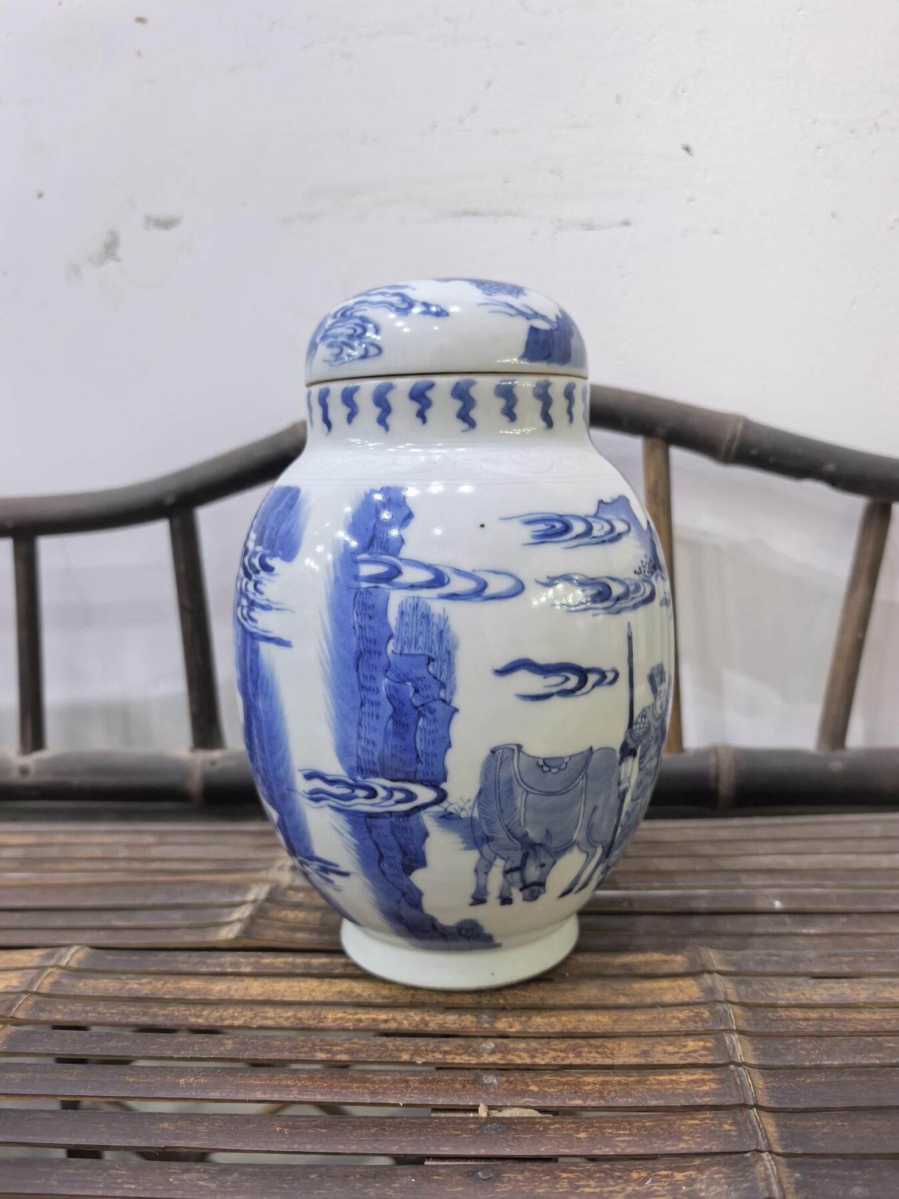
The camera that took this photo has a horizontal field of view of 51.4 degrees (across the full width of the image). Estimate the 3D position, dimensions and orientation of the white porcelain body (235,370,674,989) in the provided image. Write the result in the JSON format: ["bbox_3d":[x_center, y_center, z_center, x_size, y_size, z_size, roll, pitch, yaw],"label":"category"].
[{"bbox_3d":[0.002,0.011,0.425,0.195,0.294,0.195,-2,8,0],"label":"white porcelain body"}]

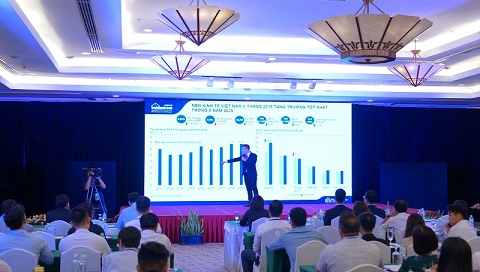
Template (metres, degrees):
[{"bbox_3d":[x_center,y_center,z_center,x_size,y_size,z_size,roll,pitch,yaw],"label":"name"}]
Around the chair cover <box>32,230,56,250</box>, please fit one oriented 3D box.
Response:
[{"bbox_3d":[-2.424,1.632,7.287,0.424,0.959,0.535,0,-3,-11],"label":"chair cover"}]

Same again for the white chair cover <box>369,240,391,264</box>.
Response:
[{"bbox_3d":[1.407,1.661,6.740,0.450,0.950,0.520,0,-2,-10],"label":"white chair cover"}]

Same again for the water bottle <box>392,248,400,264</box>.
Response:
[{"bbox_3d":[1.661,1.283,6.355,0.070,0.175,0.070,0,-2,-10],"label":"water bottle"}]

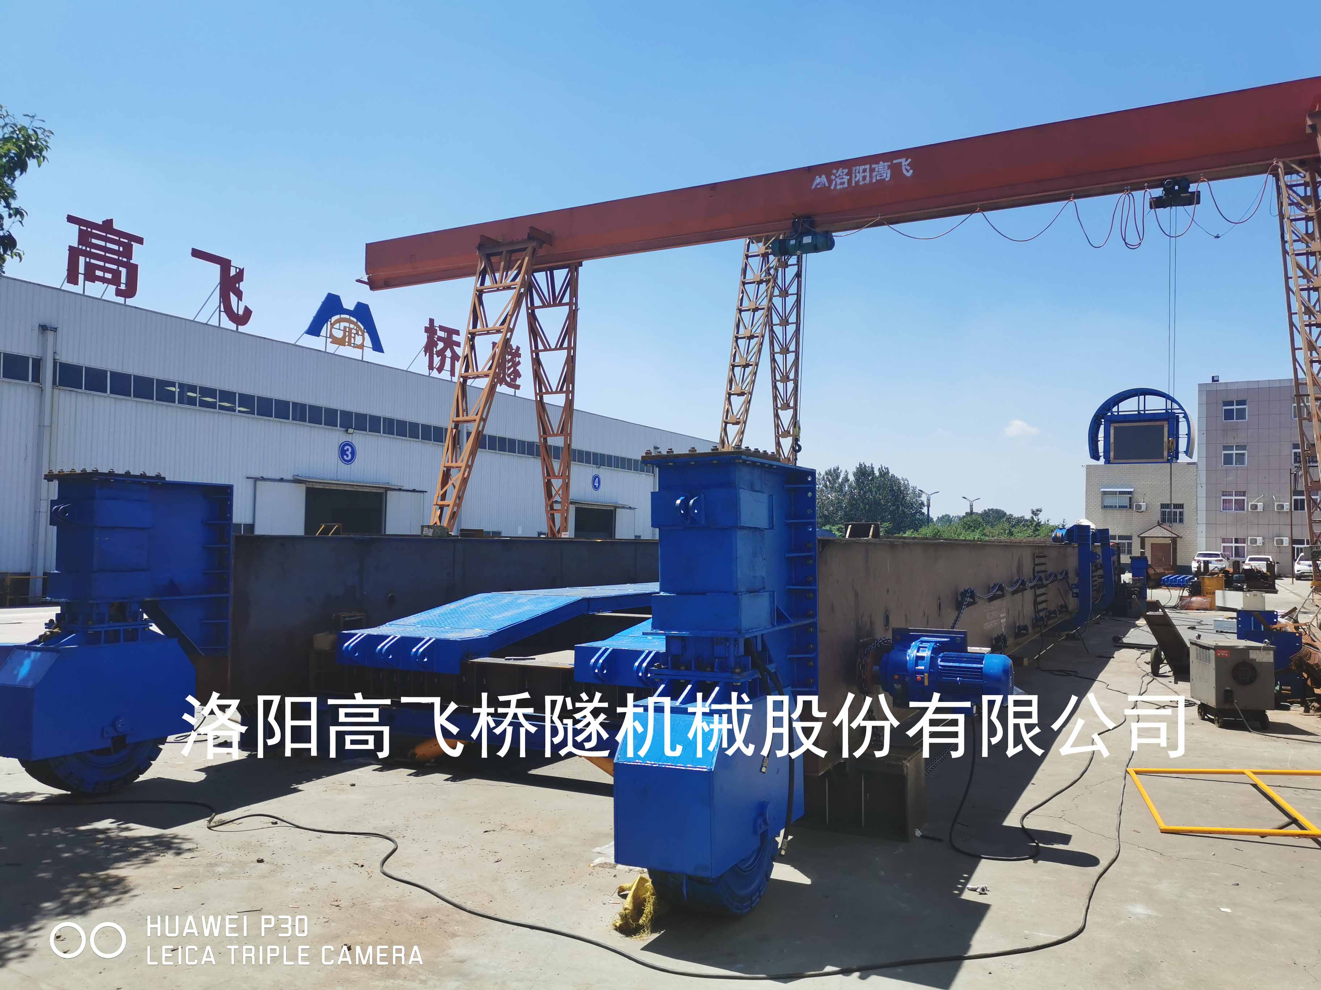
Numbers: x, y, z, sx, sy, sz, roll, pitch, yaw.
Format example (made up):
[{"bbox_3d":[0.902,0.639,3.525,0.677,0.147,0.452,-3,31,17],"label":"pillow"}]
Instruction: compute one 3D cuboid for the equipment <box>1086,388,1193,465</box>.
[{"bbox_3d":[34.931,-4.995,75.000,6.750,5.250,1.700,0,-3,36],"label":"equipment"}]

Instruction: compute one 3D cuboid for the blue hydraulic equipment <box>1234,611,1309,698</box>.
[{"bbox_3d":[6.500,1.716,10.900,0.550,0.950,0.600,1,-2,0],"label":"blue hydraulic equipment"}]

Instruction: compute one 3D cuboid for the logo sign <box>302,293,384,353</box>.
[{"bbox_3d":[-10.743,-5.984,35.391,0.250,1.651,3.721,1,-2,26],"label":"logo sign"}]

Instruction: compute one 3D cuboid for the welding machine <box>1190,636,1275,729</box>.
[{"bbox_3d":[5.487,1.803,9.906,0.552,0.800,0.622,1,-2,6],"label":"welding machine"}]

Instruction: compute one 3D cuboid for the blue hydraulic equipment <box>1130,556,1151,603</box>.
[{"bbox_3d":[11.751,2.252,25.226,0.430,1.450,0.500,1,-2,26],"label":"blue hydraulic equipment"}]

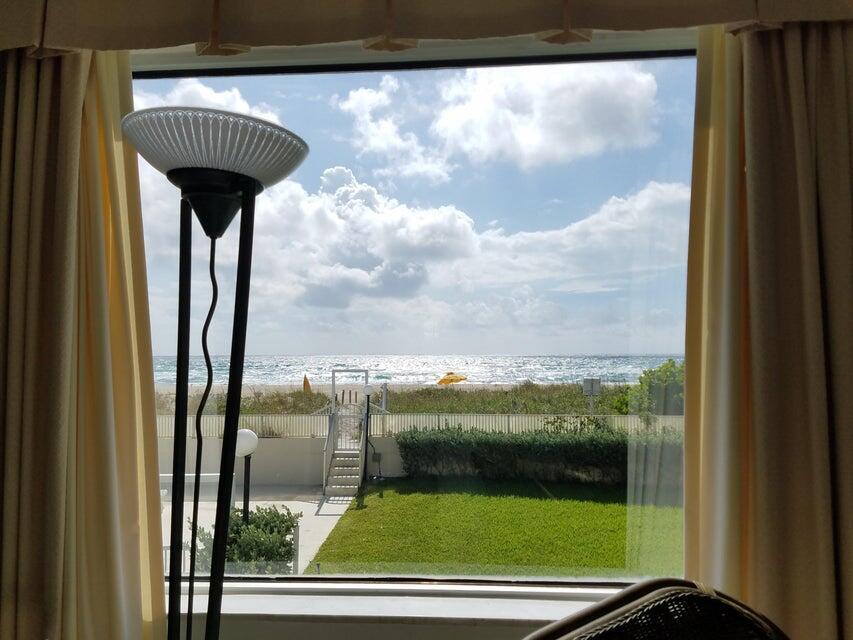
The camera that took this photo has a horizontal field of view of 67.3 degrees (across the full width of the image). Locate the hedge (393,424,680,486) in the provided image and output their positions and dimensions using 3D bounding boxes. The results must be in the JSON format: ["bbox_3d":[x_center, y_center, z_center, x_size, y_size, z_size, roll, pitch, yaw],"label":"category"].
[{"bbox_3d":[3.200,3.630,17.400,8.000,1.400,1.200,0,-3,4],"label":"hedge"}]

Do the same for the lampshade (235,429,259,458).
[{"bbox_3d":[-1.965,1.327,6.900,0.320,0.310,0.320,0,-3,0],"label":"lampshade"}]

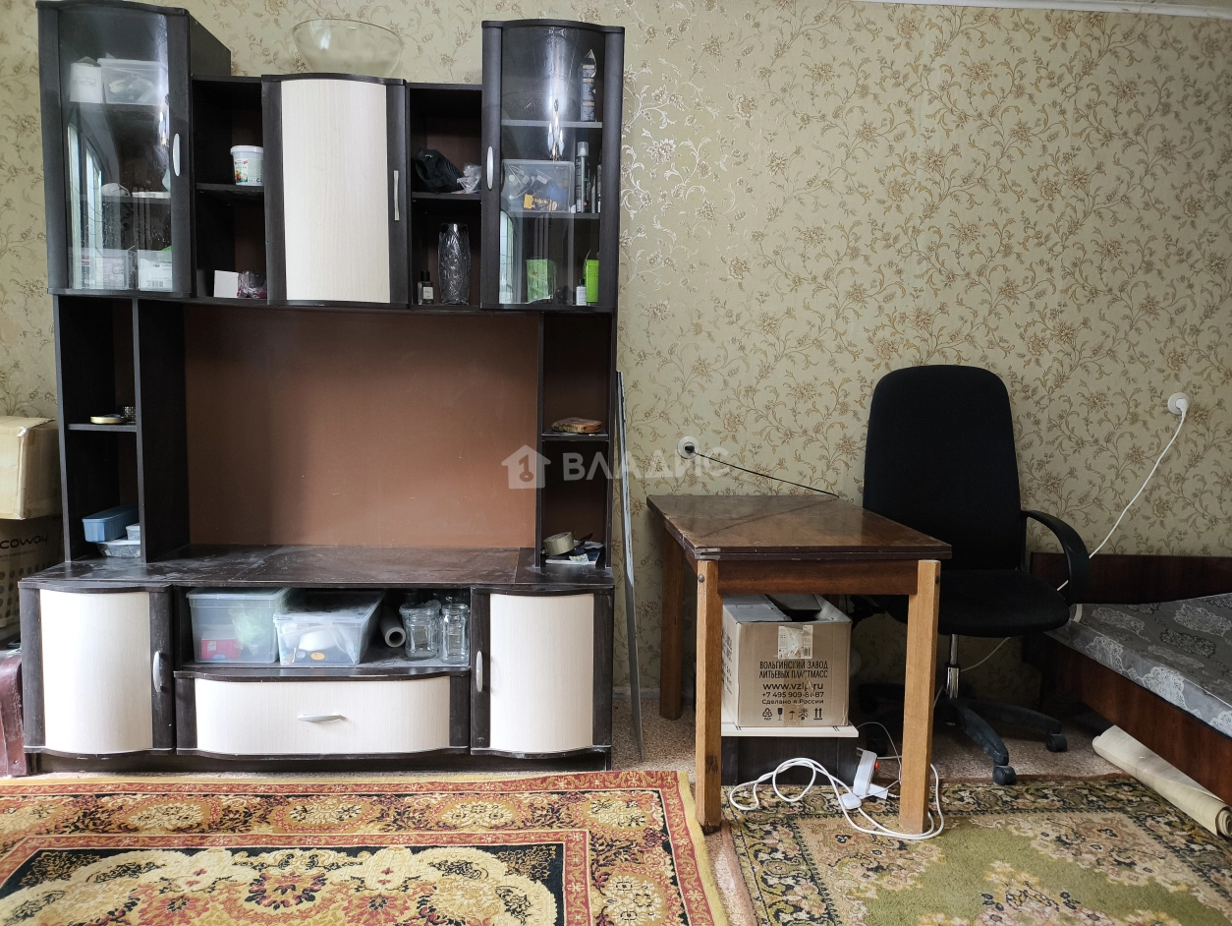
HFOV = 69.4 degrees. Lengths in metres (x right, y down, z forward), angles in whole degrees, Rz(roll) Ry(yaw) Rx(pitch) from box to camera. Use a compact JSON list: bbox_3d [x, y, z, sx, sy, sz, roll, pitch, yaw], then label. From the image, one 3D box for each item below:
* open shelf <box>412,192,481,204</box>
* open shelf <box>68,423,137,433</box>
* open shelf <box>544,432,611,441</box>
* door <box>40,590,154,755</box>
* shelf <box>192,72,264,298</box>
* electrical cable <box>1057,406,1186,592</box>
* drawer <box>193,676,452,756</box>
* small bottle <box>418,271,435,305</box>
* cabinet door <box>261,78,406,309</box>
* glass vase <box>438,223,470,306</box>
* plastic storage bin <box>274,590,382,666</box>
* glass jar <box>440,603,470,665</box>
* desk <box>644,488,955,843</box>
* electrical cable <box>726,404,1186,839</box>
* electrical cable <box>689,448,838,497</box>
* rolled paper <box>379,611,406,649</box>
[{"bbox_3d":[-0.510,-0.813,2.806,0.211,0.017,0.284,1,6,-3],"label":"open shelf"},{"bbox_3d":[-1.552,-0.121,2.828,0.211,0.017,0.279,1,6,-3],"label":"open shelf"},{"bbox_3d":[-0.130,-0.092,2.907,0.211,0.017,0.279,1,6,-3],"label":"open shelf"},{"bbox_3d":[-1.450,0.581,2.477,0.295,0.456,0.062,1,6,-3],"label":"door"},{"bbox_3d":[-1.133,-0.811,2.761,0.218,0.646,0.308,1,6,-3],"label":"shelf"},{"bbox_3d":[1.753,0.123,3.070,0.457,0.648,0.121,1,6,-3],"label":"electrical cable"},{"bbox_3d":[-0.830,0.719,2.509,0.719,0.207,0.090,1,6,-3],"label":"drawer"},{"bbox_3d":[-0.583,-0.532,2.716,0.042,0.100,0.036,-2,7,-28],"label":"small bottle"},{"bbox_3d":[-0.813,-0.784,2.584,0.407,0.641,0.058,1,6,-3],"label":"cabinet door"},{"bbox_3d":[-0.490,-0.600,2.707,0.096,0.244,0.096,1,6,-3],"label":"glass vase"},{"bbox_3d":[-0.855,0.499,2.704,0.250,0.150,0.310,1,6,-3],"label":"plastic storage bin"},{"bbox_3d":[-0.470,0.498,2.607,0.083,0.160,0.083,1,6,-3],"label":"glass jar"},{"bbox_3d":[0.478,0.529,2.663,0.657,0.742,0.872,1,6,-5],"label":"desk"},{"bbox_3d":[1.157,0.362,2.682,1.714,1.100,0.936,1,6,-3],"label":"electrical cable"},{"bbox_3d":[0.531,0.039,3.169,0.542,0.165,0.050,1,6,-4],"label":"electrical cable"},{"bbox_3d":[-0.714,0.518,2.846,0.061,0.061,0.280,-1,6,-18],"label":"rolled paper"}]

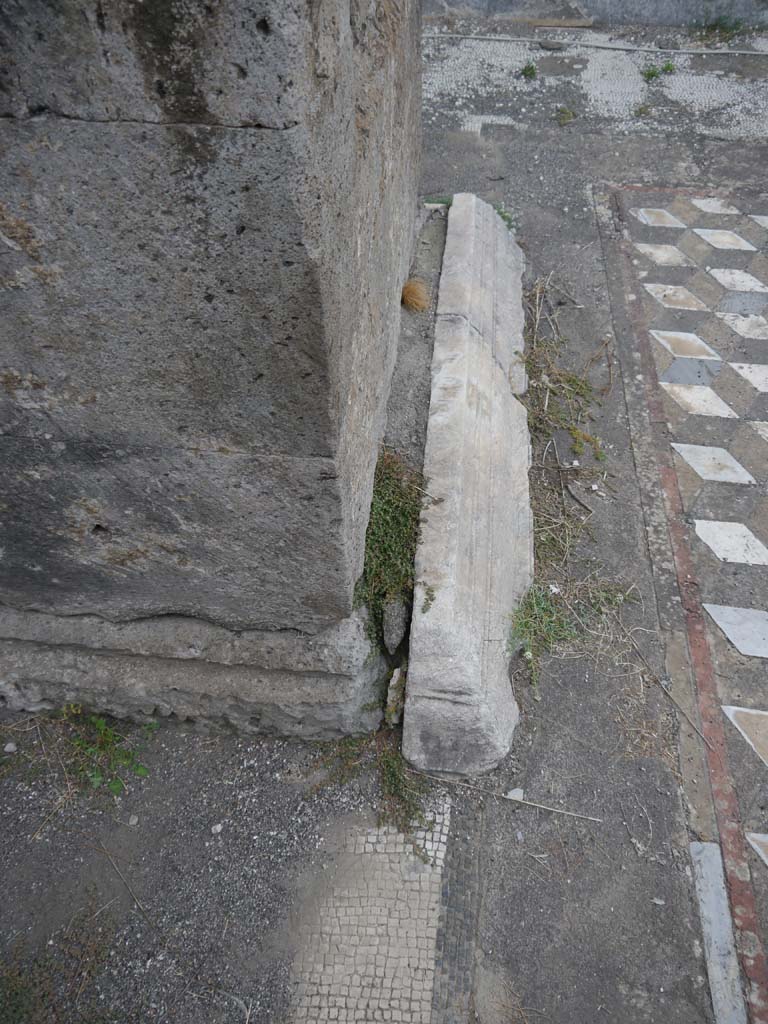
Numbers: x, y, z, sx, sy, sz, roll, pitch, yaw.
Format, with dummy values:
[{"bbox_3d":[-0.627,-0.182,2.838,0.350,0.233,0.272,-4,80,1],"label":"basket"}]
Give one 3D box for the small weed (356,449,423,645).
[{"bbox_3d":[0.012,0.073,1.880,0.117,0.120,0.480,4,47,3],"label":"small weed"}]

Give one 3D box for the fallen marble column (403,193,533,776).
[{"bbox_3d":[0.266,-0.297,2.199,0.280,0.180,2.040,4,47,3],"label":"fallen marble column"}]

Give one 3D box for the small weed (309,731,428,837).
[{"bbox_3d":[-0.021,0.498,1.545,0.203,0.055,0.170,4,47,3],"label":"small weed"}]

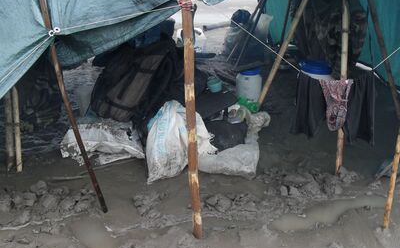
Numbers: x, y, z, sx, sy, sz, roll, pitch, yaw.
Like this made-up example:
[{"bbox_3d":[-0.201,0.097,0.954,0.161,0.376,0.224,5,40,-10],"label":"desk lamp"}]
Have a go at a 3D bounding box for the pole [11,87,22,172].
[{"bbox_3d":[-1.368,0.054,3.284,0.043,0.698,0.043,5,23,-2],"label":"pole"}]

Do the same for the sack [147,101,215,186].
[{"bbox_3d":[-0.140,0.113,3.368,0.490,0.550,0.380,0,23,0],"label":"sack"}]

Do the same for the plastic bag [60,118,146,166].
[{"bbox_3d":[-0.795,0.126,3.709,0.650,0.250,0.460,0,23,0],"label":"plastic bag"}]

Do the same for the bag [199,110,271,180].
[{"bbox_3d":[0.255,0.150,3.589,0.520,0.320,0.600,0,23,0],"label":"bag"}]

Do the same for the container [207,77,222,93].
[{"bbox_3d":[0.168,-0.465,5.064,0.165,0.155,0.165,0,23,0],"label":"container"}]

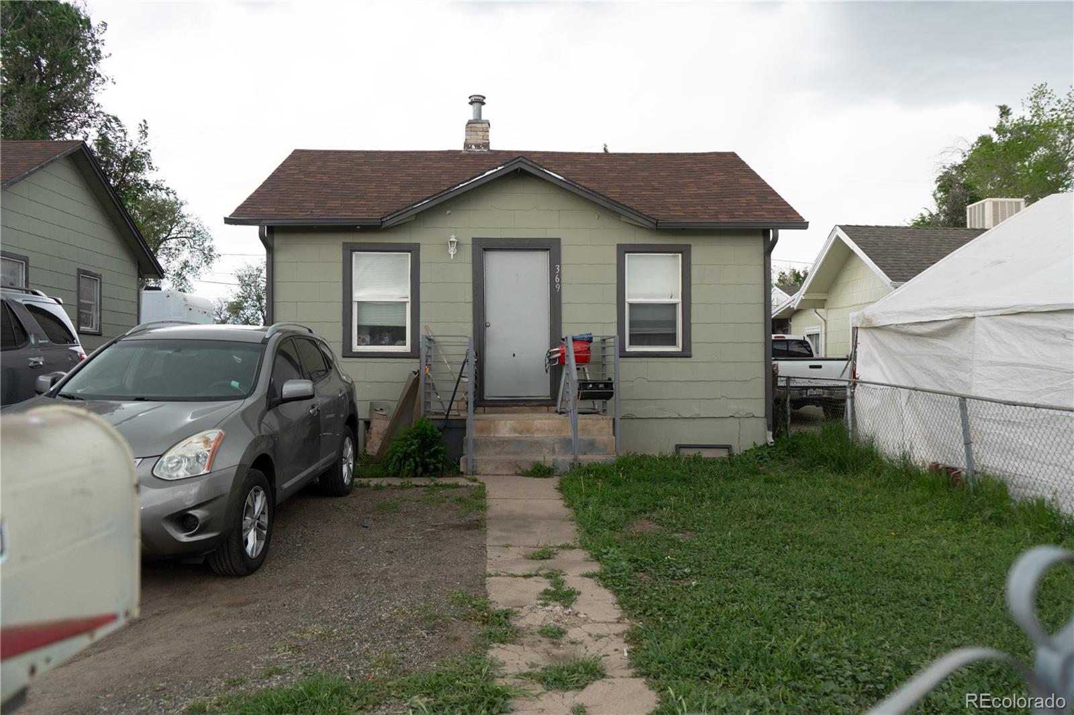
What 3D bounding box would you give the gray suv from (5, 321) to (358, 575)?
[{"bbox_3d":[-2.670,0.525,6.700,1.840,1.680,4.660,0,0,-1],"label":"gray suv"}]

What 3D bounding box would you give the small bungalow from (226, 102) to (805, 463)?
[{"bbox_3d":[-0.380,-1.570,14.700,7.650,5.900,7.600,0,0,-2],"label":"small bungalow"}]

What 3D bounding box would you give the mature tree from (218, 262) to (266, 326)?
[{"bbox_3d":[-10.900,-1.200,32.500,3.300,5.200,3.300,0,0,-2],"label":"mature tree"}]

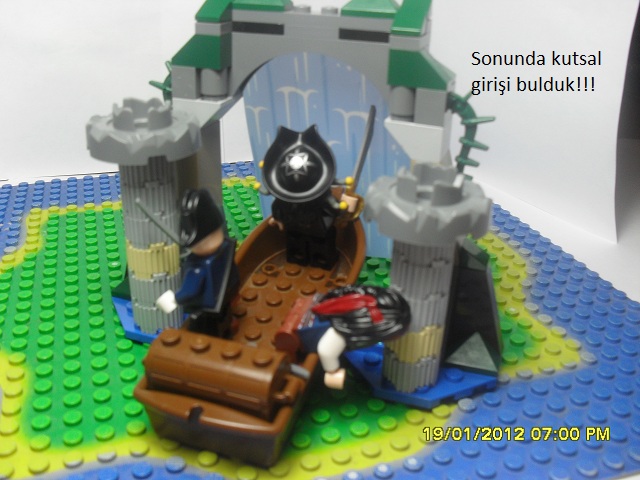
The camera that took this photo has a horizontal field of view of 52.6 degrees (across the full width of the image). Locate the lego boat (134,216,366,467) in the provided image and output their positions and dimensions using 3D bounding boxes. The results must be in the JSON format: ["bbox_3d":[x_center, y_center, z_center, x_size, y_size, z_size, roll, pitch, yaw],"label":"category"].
[{"bbox_3d":[-0.009,0.016,0.196,0.041,0.021,0.110,9,35,17],"label":"lego boat"}]

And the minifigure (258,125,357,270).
[{"bbox_3d":[-0.002,-0.013,0.206,0.031,0.047,0.022,9,35,17],"label":"minifigure"}]

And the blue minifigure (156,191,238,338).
[{"bbox_3d":[-0.029,0.009,0.174,0.022,0.046,0.024,9,35,17],"label":"blue minifigure"}]

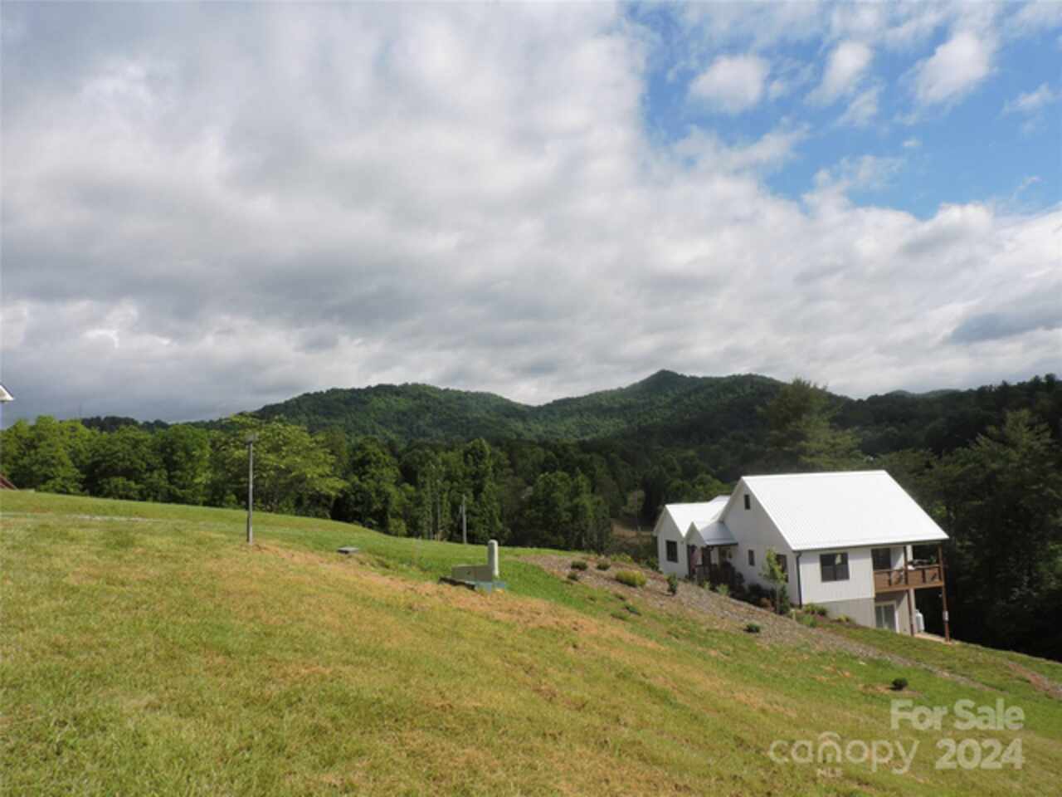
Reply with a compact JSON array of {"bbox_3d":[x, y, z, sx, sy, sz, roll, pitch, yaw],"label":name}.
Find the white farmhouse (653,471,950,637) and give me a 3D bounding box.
[{"bbox_3d":[17.137,10.157,49.519,13.338,10.136,14.162,-1,-5,-16],"label":"white farmhouse"}]

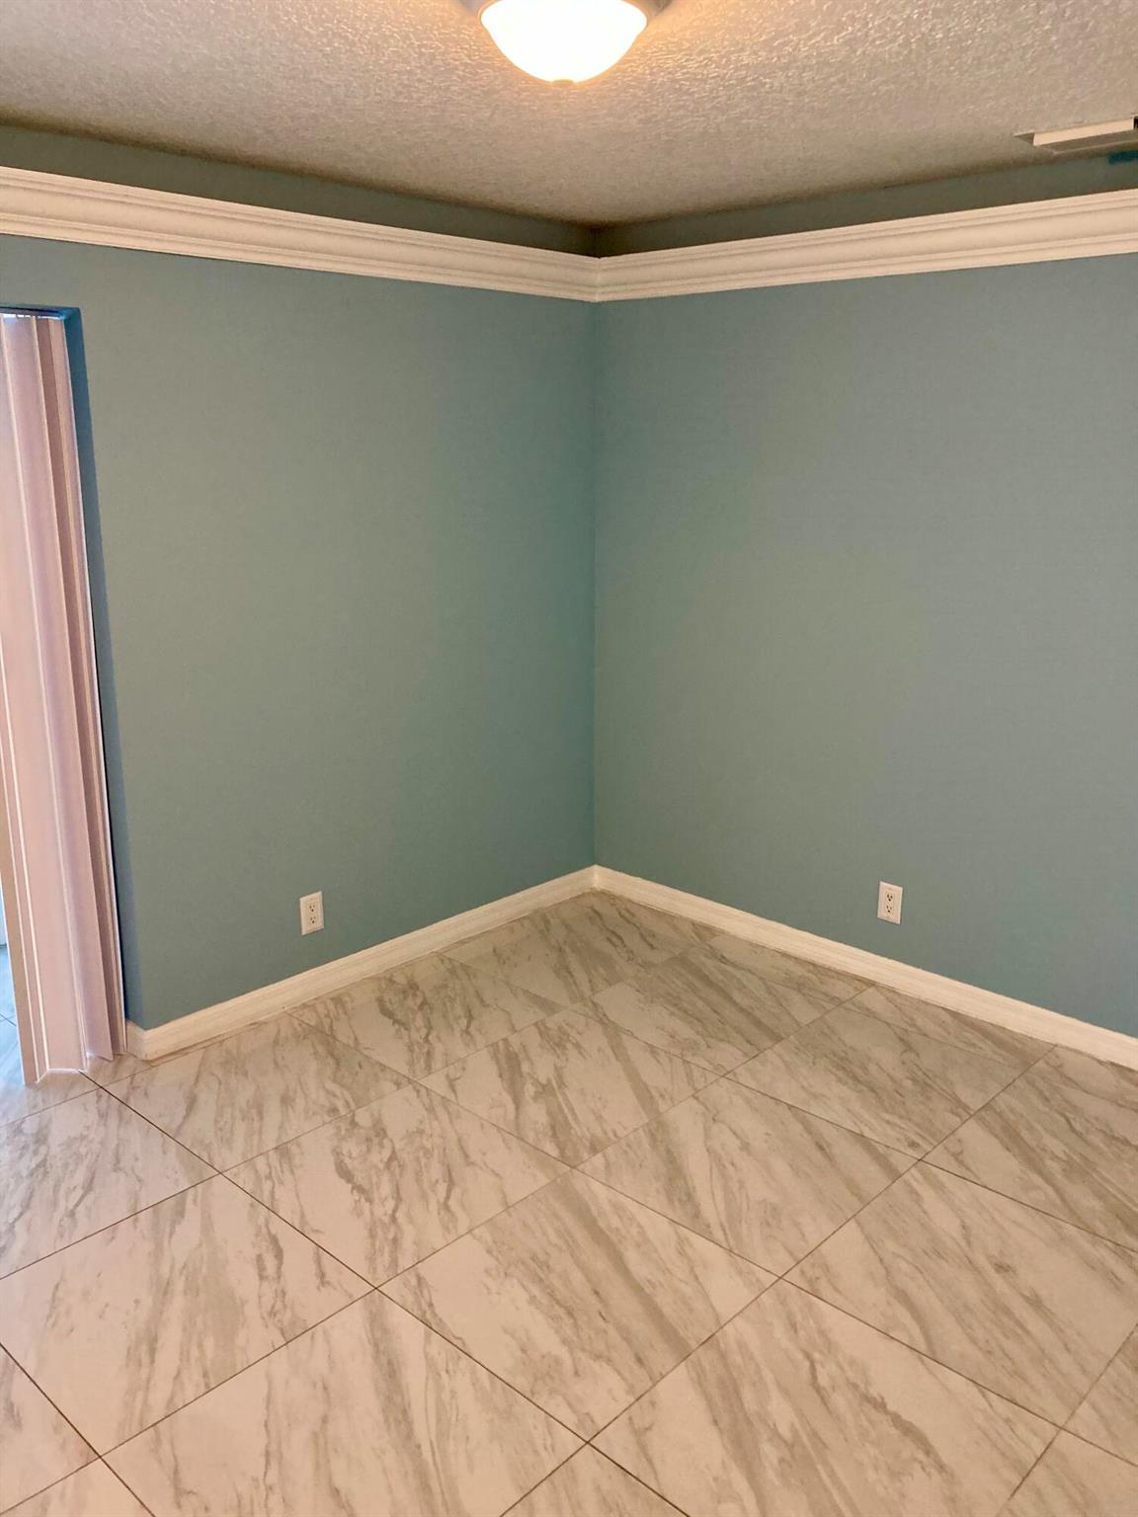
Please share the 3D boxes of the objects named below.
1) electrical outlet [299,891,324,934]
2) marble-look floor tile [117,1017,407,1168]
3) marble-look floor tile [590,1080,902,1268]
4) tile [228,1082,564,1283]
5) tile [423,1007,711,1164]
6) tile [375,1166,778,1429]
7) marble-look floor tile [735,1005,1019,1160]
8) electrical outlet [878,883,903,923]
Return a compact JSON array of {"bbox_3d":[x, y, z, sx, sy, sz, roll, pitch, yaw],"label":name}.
[{"bbox_3d":[-0.795,0.482,3.811,0.009,0.123,0.078,13,20,41],"label":"electrical outlet"},{"bbox_3d":[-0.845,0.895,3.354,0.588,0.010,0.594,13,20,41],"label":"marble-look floor tile"},{"bbox_3d":[0.435,0.992,2.993,0.588,0.010,0.594,13,20,41],"label":"marble-look floor tile"},{"bbox_3d":[-0.411,0.998,2.960,0.588,0.010,0.594,13,20,41],"label":"tile"},{"bbox_3d":[0.002,0.889,3.386,0.588,0.010,0.594,13,20,41],"label":"tile"},{"bbox_3d":[0.023,1.101,2.567,0.588,0.010,0.594,13,20,41],"label":"tile"},{"bbox_3d":[0.848,0.882,3.419,0.588,0.010,0.594,13,20,41],"label":"marble-look floor tile"},{"bbox_3d":[1.021,0.461,3.903,0.078,0.123,0.009,13,20,41],"label":"electrical outlet"}]

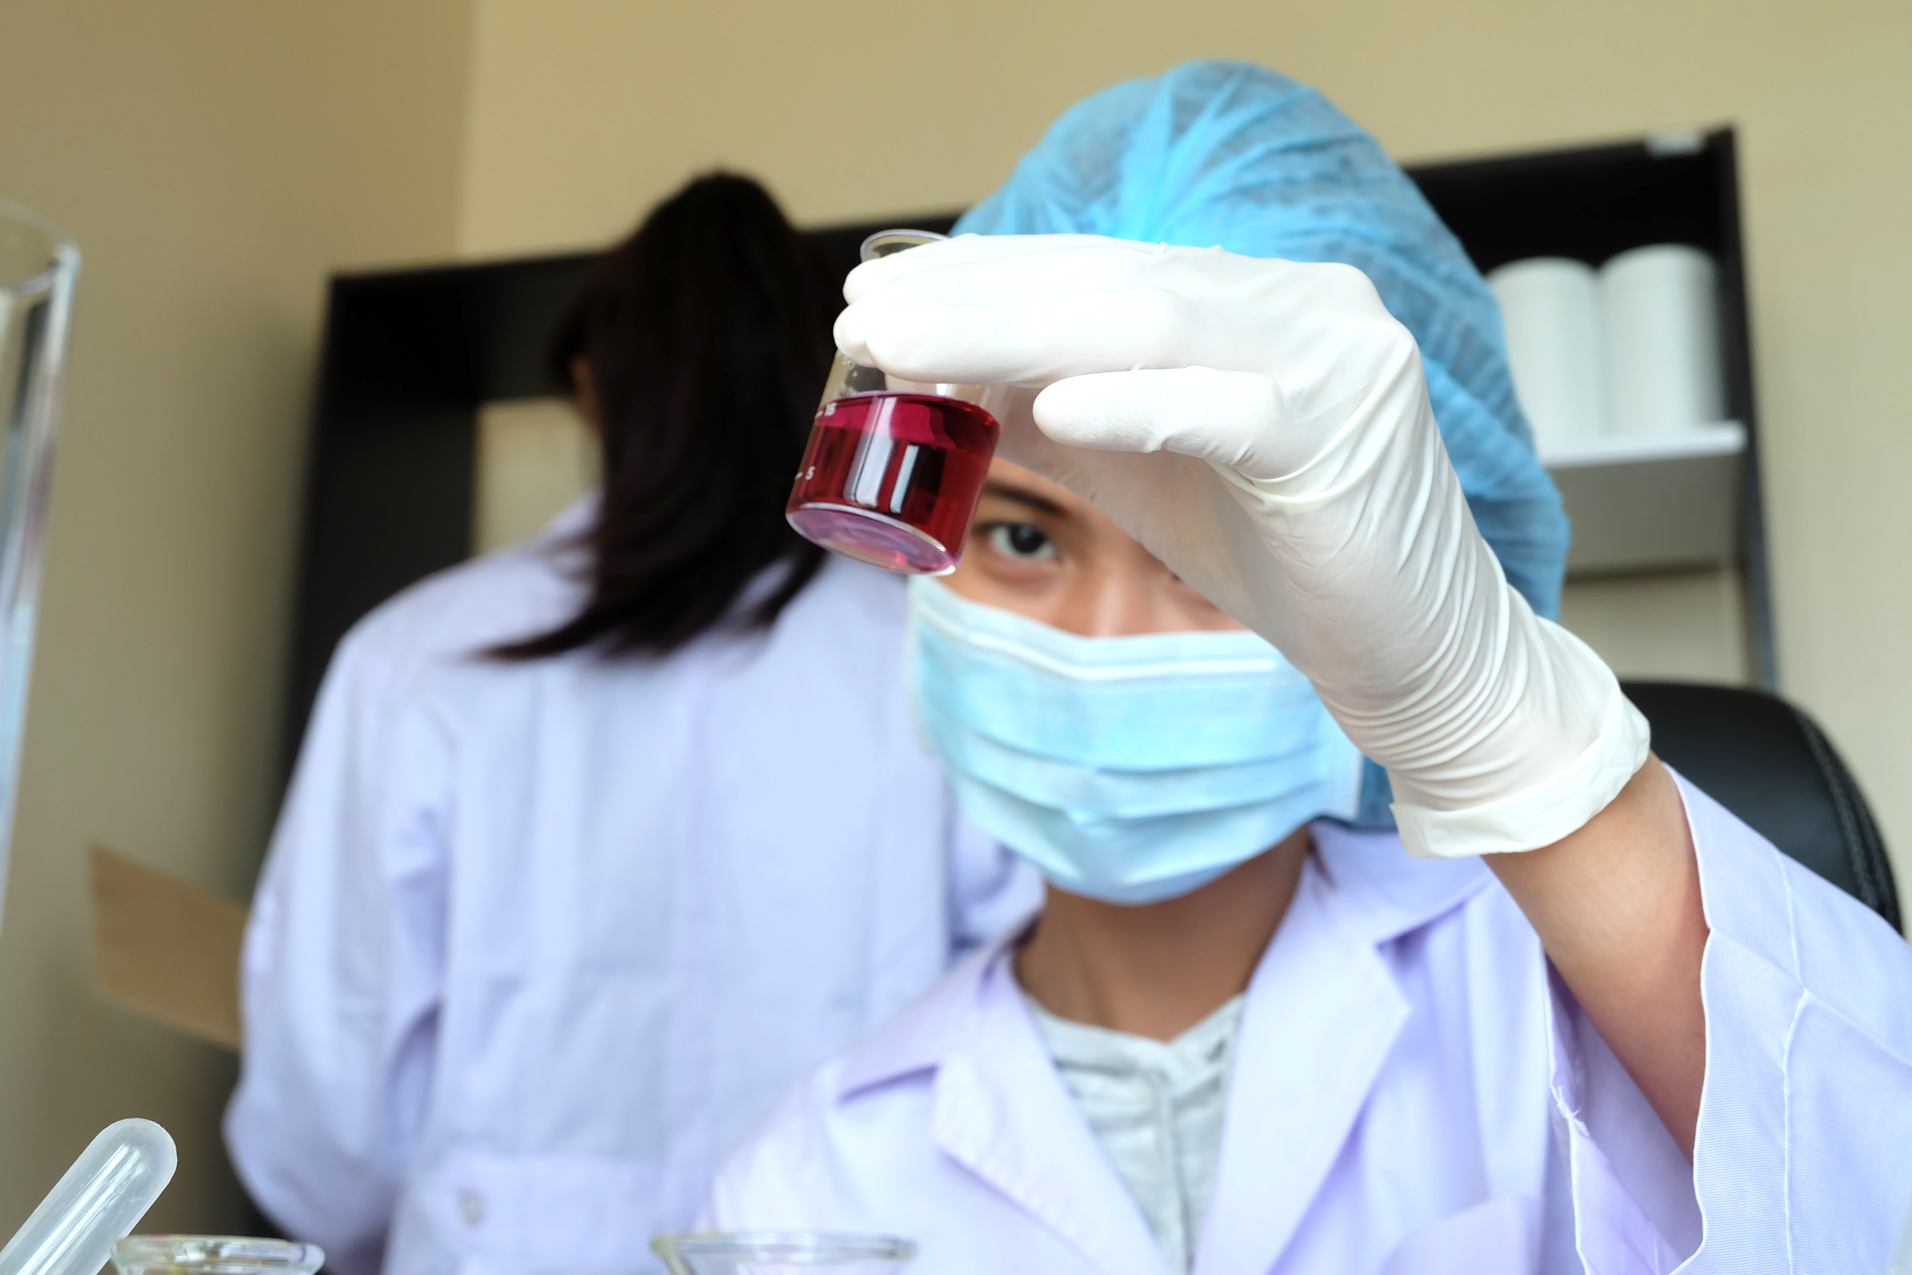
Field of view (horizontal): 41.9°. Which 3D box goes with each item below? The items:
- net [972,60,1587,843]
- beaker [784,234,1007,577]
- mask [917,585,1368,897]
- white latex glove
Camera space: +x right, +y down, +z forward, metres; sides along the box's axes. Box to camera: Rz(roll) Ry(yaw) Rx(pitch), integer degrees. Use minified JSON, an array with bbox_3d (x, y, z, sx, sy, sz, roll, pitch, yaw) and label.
[{"bbox_3d":[0.105,-0.075,0.917,0.235,0.270,0.250,6,3,10],"label":"net"},{"bbox_3d":[-0.008,-0.044,0.476,0.037,0.053,0.036,15,-16,4],"label":"beaker"},{"bbox_3d":[0.058,0.035,0.820,0.150,0.100,0.085,6,6,7],"label":"mask"},{"bbox_3d":[0.065,-0.014,0.490,0.175,0.122,0.085,2,-2,-20],"label":"white latex glove"}]

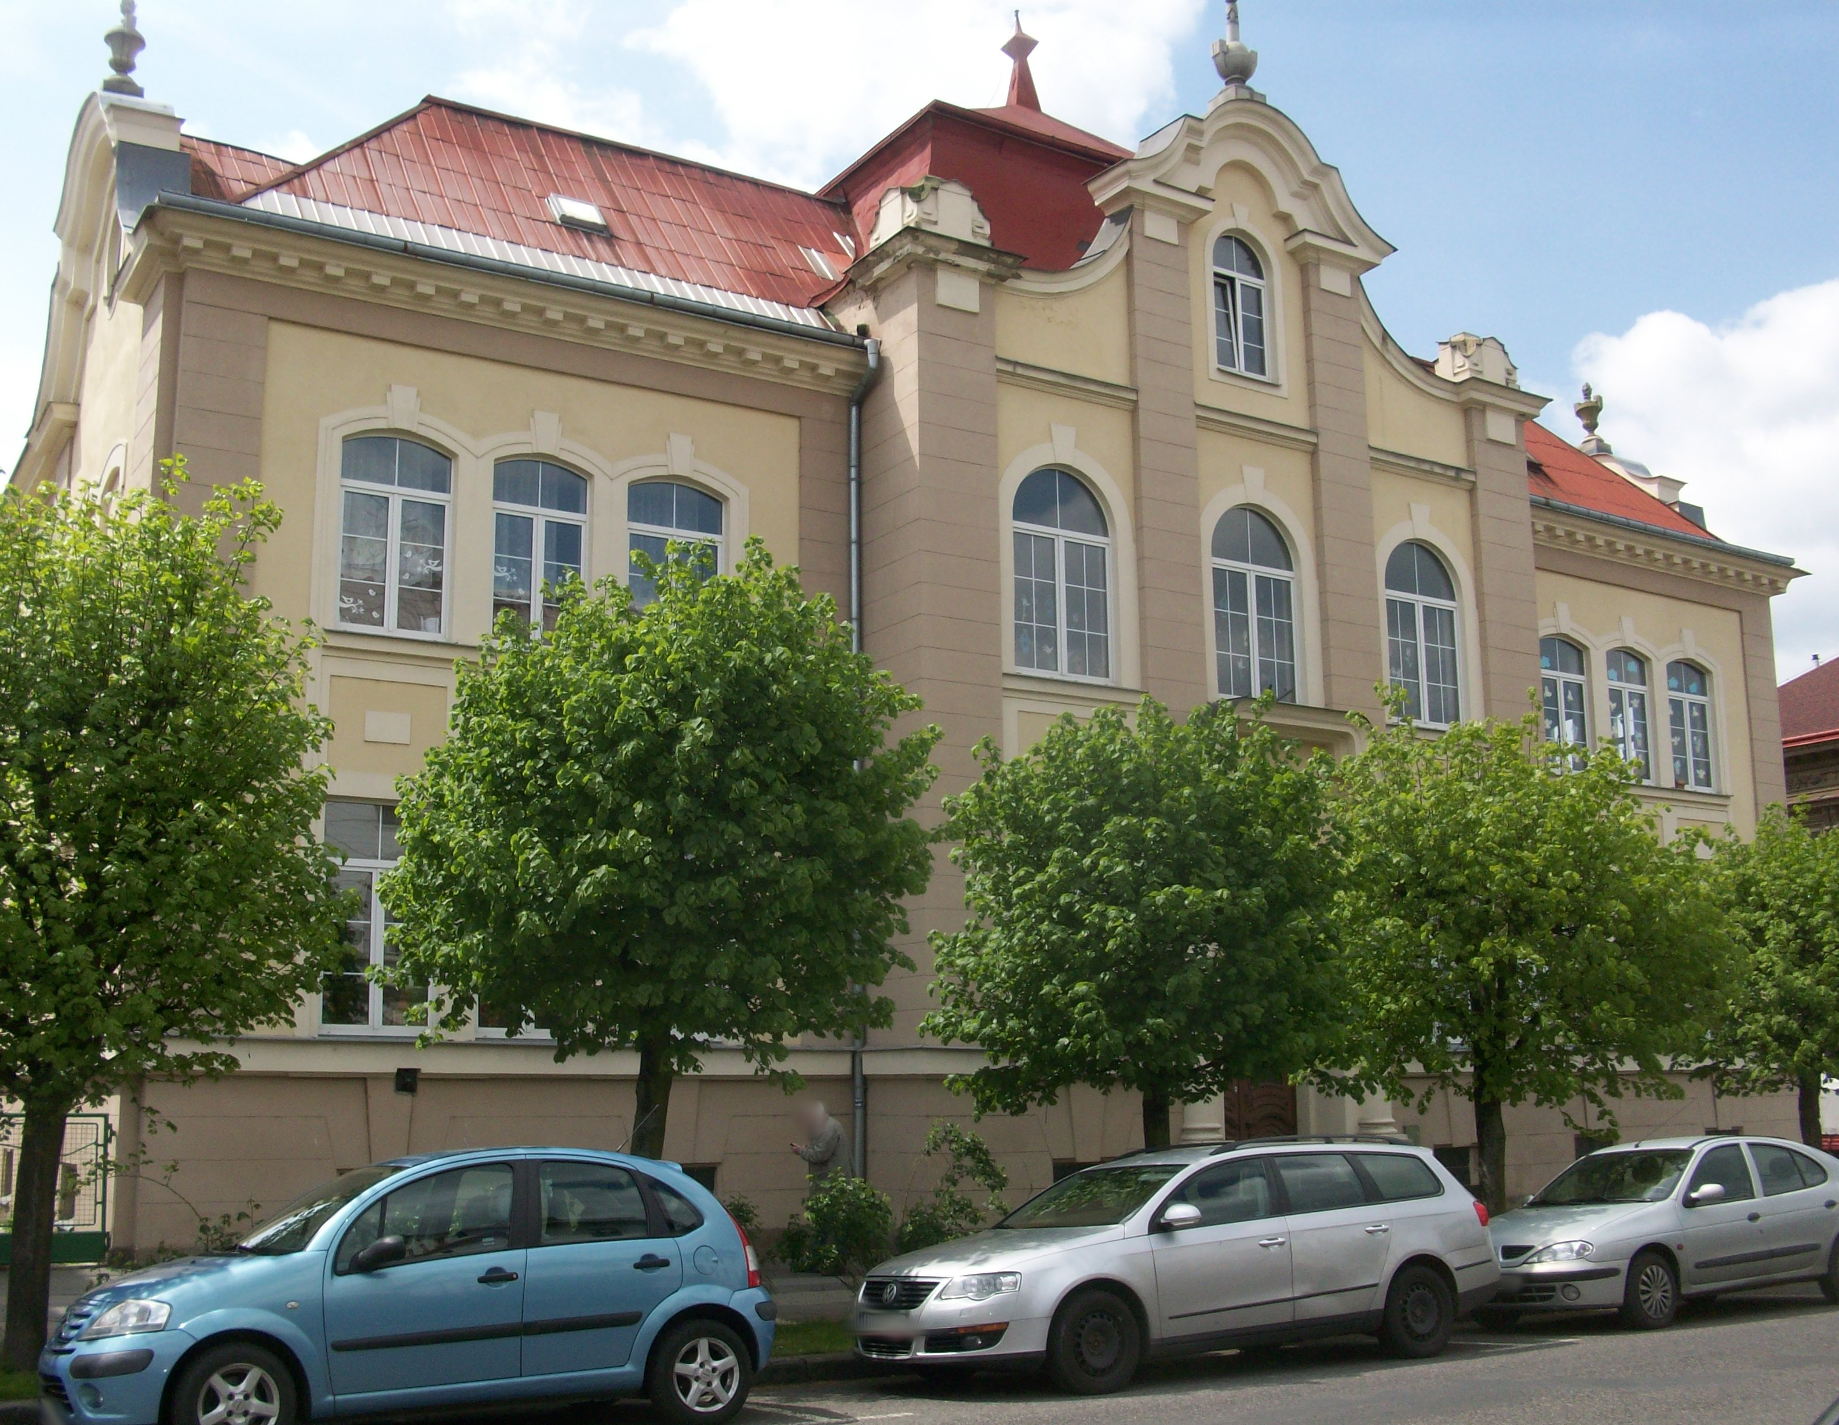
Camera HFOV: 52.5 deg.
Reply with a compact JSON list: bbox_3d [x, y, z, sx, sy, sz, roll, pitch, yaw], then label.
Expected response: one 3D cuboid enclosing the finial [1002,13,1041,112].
[{"bbox_3d":[1.512,-9.708,27.729,0.440,1.560,0.440,6,-13,-31],"label":"finial"}]

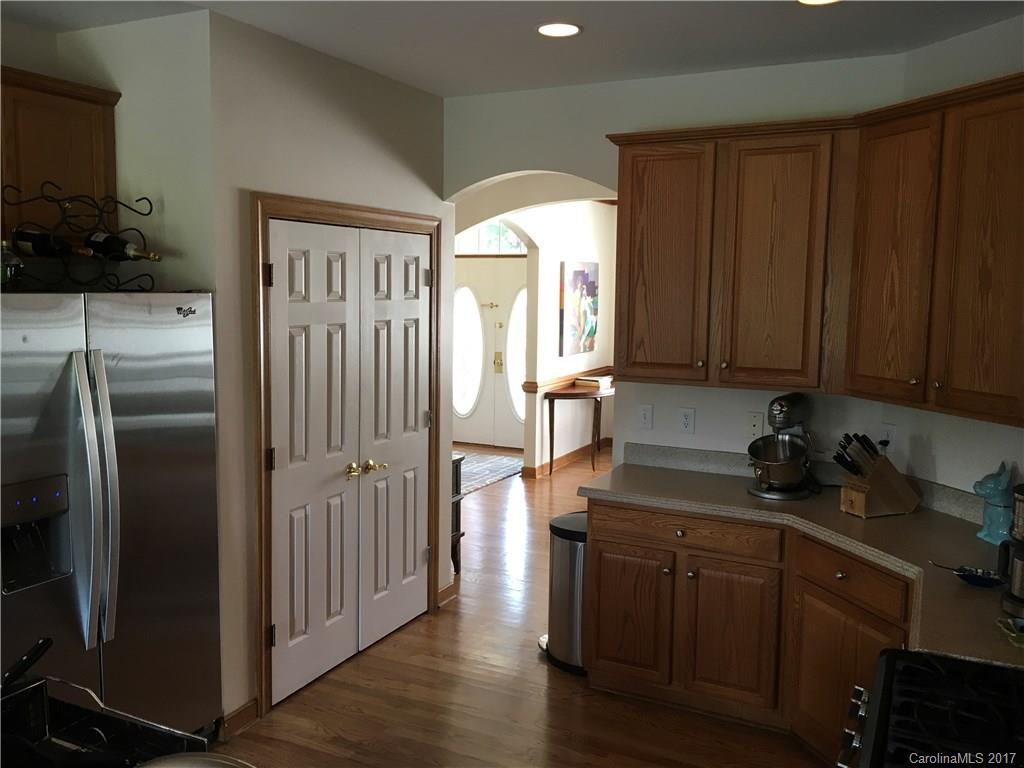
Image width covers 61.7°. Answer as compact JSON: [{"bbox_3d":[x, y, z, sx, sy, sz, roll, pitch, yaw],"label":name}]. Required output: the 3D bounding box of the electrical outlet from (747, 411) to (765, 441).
[{"bbox_3d":[1.126,0.195,3.970,0.077,0.120,0.010,4,7,27],"label":"electrical outlet"}]

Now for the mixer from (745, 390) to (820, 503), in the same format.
[{"bbox_3d":[1.190,0.260,3.699,0.350,0.420,0.270,-5,9,-40],"label":"mixer"}]

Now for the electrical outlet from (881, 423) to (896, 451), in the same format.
[{"bbox_3d":[1.623,0.231,3.699,0.010,0.120,0.075,-3,7,-28],"label":"electrical outlet"}]

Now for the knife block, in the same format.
[{"bbox_3d":[1.469,0.387,3.396,0.280,0.250,0.128,-2,7,-22],"label":"knife block"}]

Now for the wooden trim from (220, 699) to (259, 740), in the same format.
[{"bbox_3d":[-1.081,1.341,3.454,0.025,0.085,0.190,4,7,27],"label":"wooden trim"}]

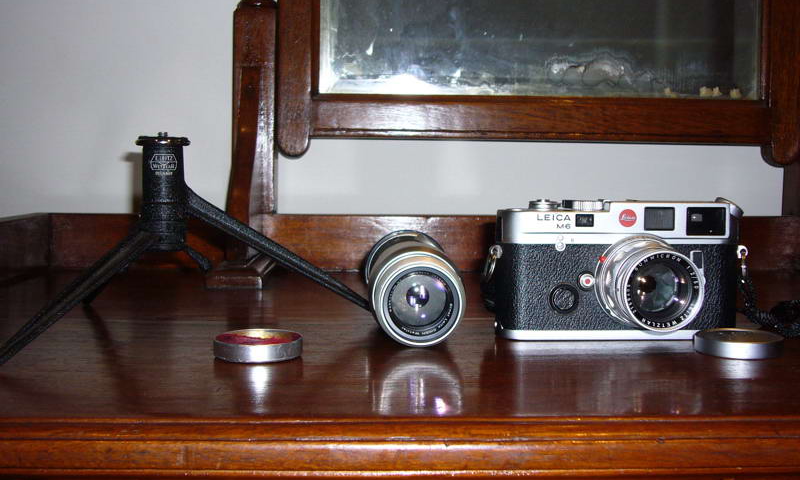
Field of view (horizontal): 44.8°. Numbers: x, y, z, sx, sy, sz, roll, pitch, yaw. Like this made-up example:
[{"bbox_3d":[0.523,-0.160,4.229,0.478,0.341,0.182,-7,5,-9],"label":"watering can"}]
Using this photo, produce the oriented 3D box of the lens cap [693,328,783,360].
[{"bbox_3d":[0.179,0.054,0.514,0.045,0.009,0.045,0,4,0],"label":"lens cap"}]

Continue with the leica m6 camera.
[{"bbox_3d":[0.126,0.018,0.541,0.141,0.079,0.081,0,4,-1],"label":"leica m6 camera"}]

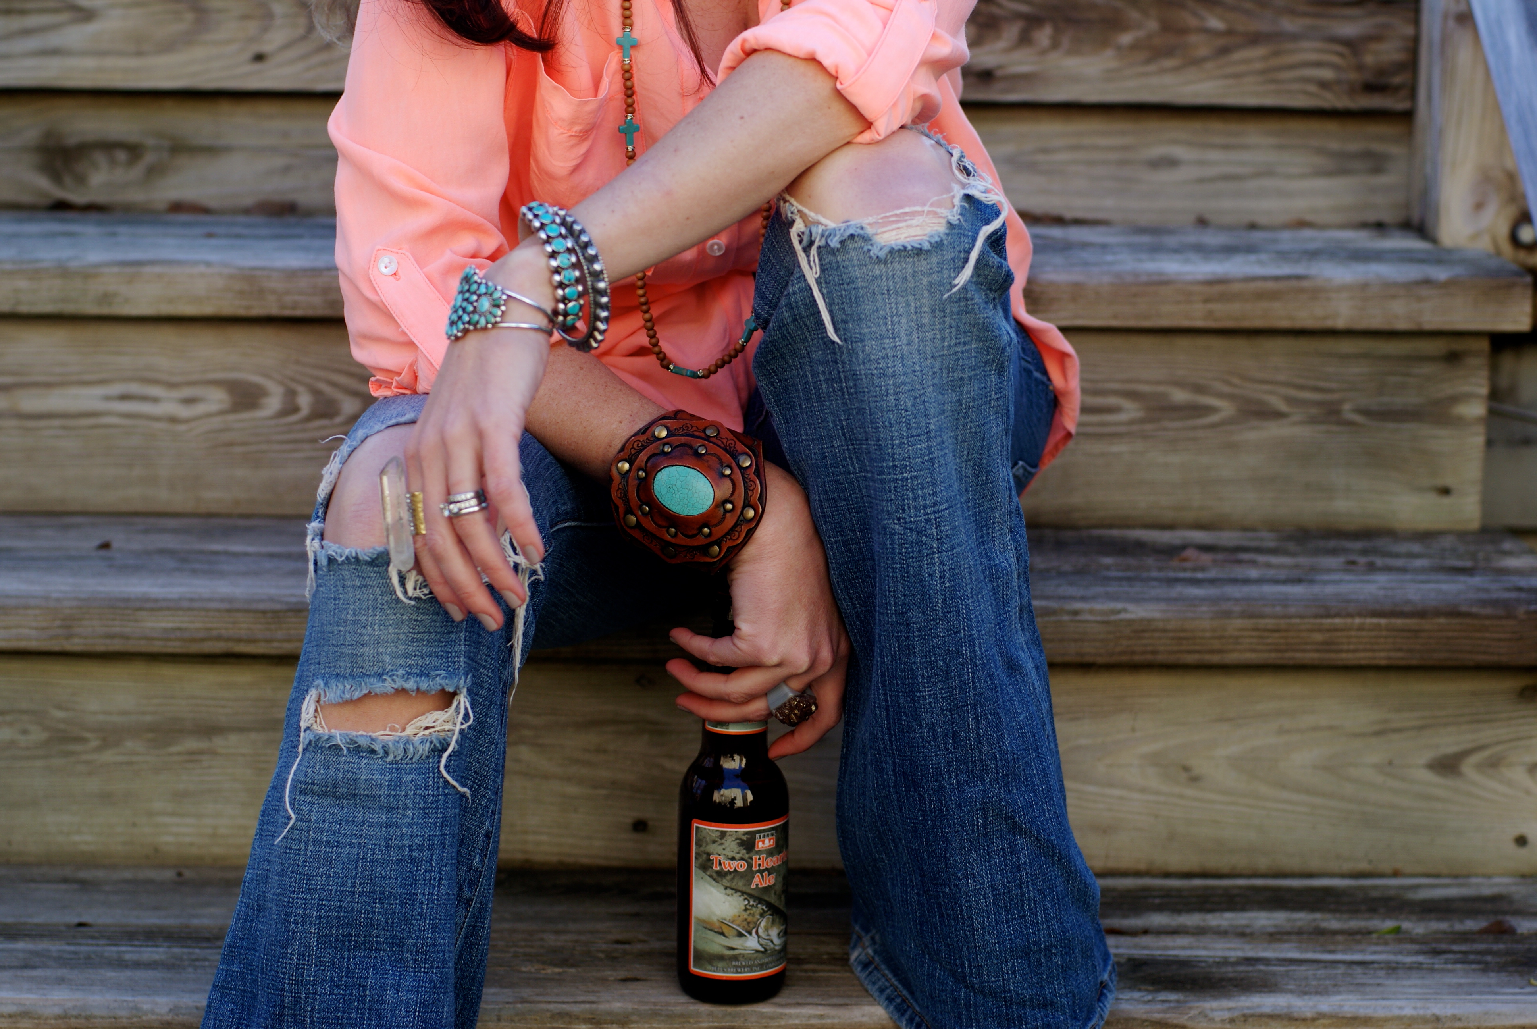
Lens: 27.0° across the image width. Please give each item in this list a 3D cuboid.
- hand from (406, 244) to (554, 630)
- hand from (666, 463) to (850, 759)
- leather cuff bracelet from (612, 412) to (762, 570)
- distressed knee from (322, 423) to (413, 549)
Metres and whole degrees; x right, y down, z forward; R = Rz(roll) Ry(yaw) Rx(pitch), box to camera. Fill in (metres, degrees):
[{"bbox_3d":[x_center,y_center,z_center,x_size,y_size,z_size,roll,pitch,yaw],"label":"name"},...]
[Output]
[{"bbox_3d":[-0.153,-0.041,1.700,0.078,0.190,0.080,2,11,9],"label":"hand"},{"bbox_3d":[-0.006,0.054,1.765,0.100,0.160,0.085,-1,11,-6],"label":"hand"},{"bbox_3d":[-0.040,-0.013,1.775,0.083,0.083,0.060,21,-3,20],"label":"leather cuff bracelet"},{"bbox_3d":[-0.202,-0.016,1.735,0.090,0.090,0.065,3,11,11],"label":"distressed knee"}]

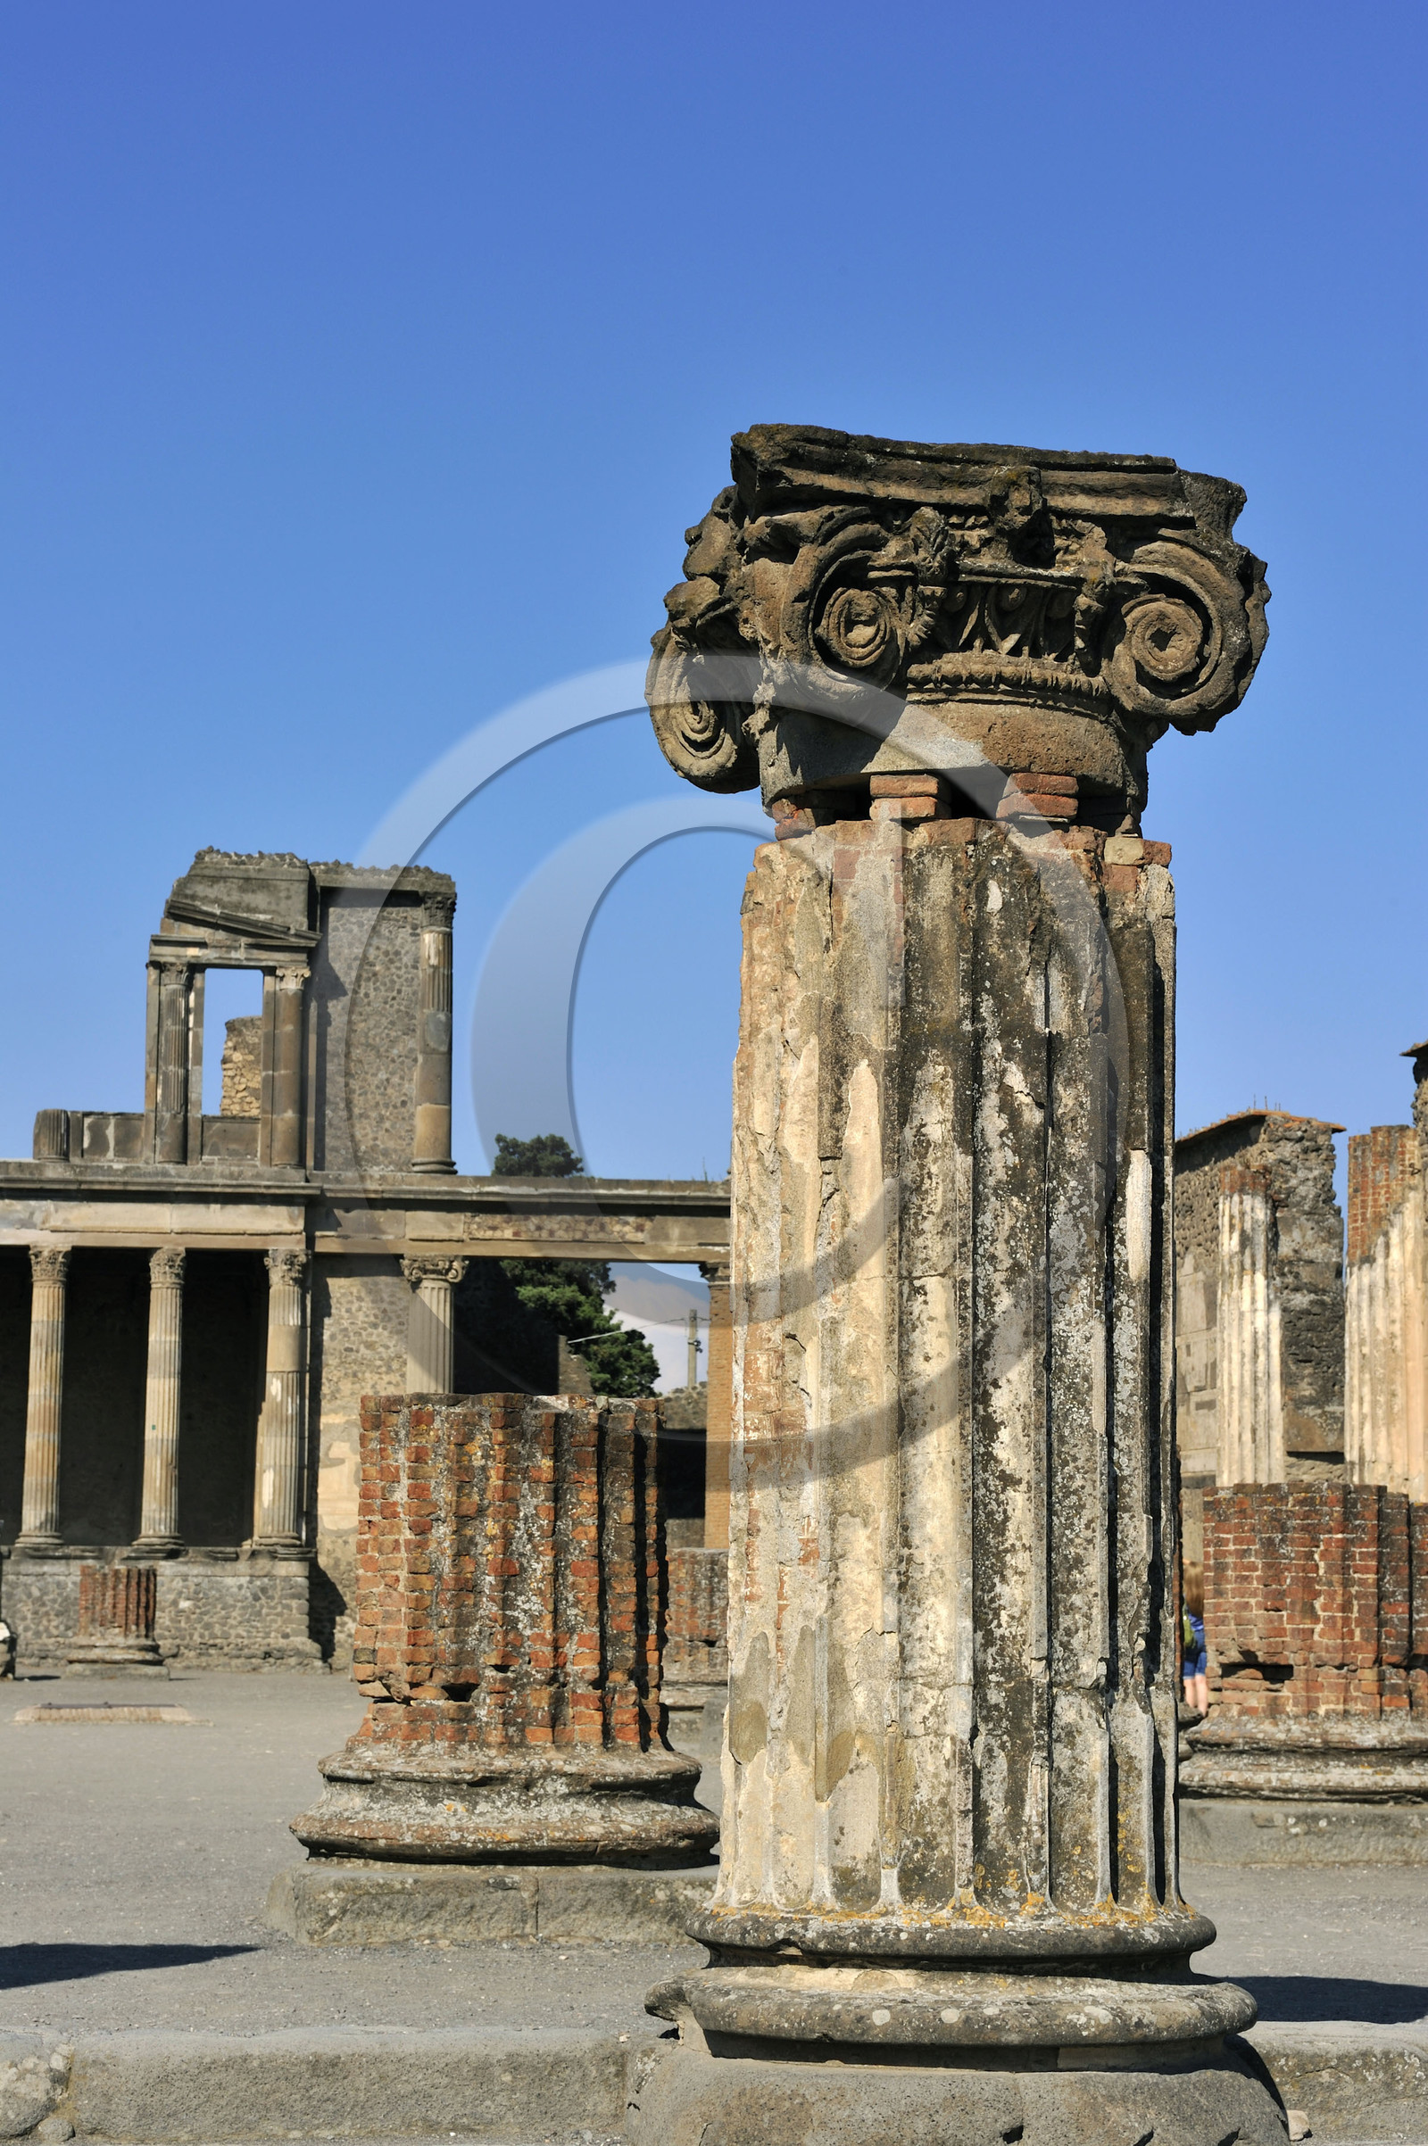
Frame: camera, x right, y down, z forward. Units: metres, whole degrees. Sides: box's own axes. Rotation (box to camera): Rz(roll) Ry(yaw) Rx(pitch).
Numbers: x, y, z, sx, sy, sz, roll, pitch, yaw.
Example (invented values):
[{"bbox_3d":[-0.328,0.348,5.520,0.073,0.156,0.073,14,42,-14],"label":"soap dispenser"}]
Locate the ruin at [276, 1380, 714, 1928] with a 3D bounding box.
[{"bbox_3d":[-0.709,2.034,14.371,1.600,1.785,1.600,2,-7,-10],"label":"ruin"}]

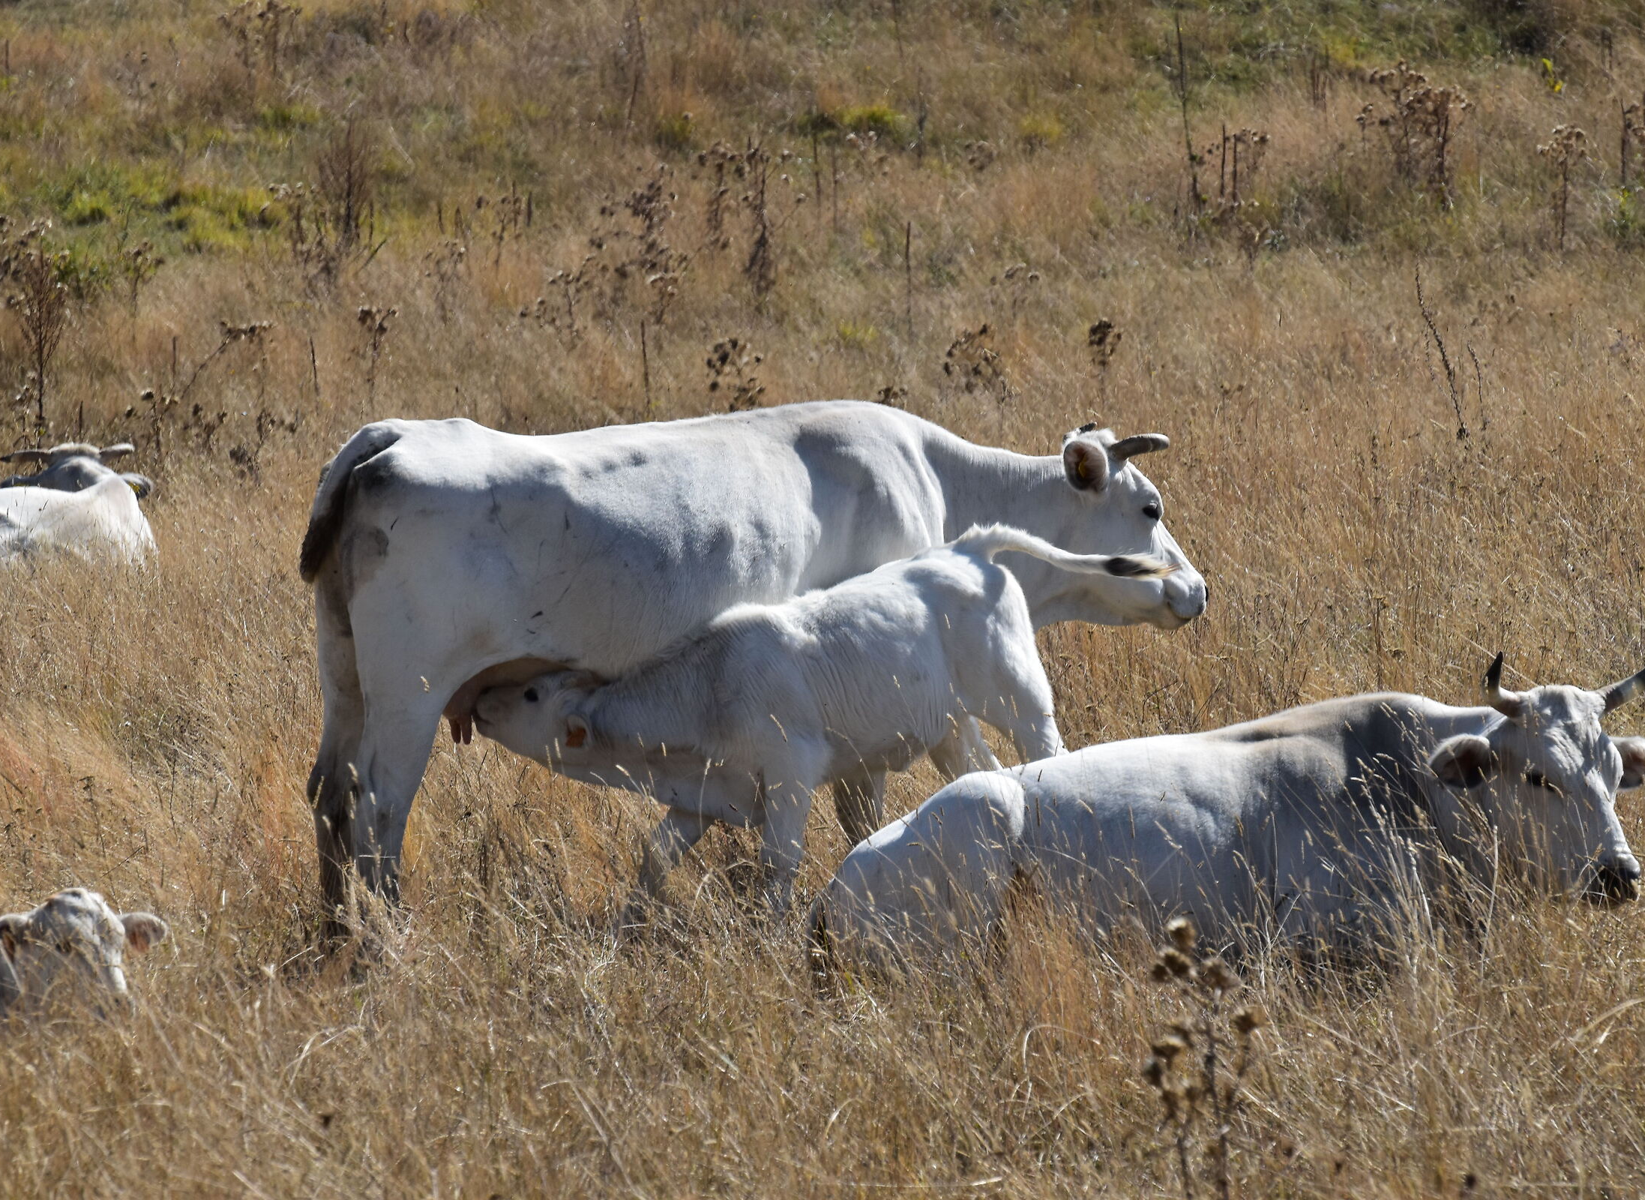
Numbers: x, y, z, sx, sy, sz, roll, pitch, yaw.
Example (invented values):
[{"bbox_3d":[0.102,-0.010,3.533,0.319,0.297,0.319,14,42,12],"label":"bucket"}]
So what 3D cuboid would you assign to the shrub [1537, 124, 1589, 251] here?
[{"bbox_3d":[4.125,-2.286,96.000,0.290,0.720,0.275,0,2,0],"label":"shrub"}]

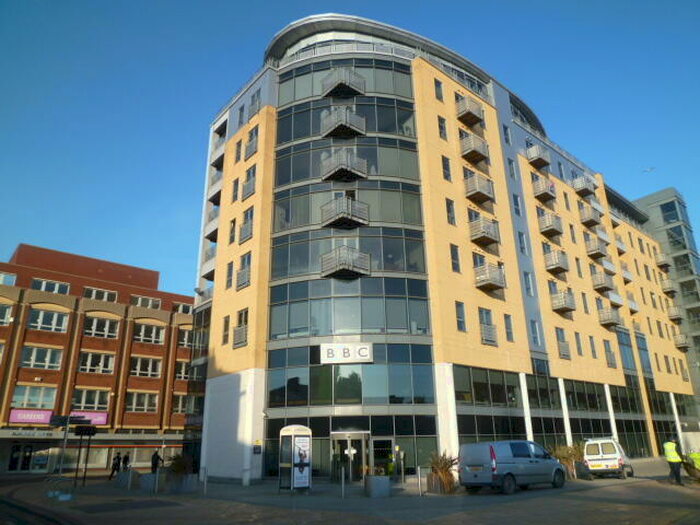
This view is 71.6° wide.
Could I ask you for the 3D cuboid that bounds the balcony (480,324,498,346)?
[{"bbox_3d":[8.136,4.217,28.228,1.520,1.220,0.250,16,-26,-38],"label":"balcony"}]

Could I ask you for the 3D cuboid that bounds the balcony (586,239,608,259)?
[{"bbox_3d":[20.861,-1.081,41.021,1.509,1.203,0.986,16,-26,-38],"label":"balcony"}]

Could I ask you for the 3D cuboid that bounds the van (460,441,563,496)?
[{"bbox_3d":[7.050,8.660,20.760,4.780,1.900,1.930,12,-23,-31],"label":"van"}]

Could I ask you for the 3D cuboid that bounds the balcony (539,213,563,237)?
[{"bbox_3d":[14.880,-2.738,35.956,1.440,1.210,0.900,15,-25,-37],"label":"balcony"}]

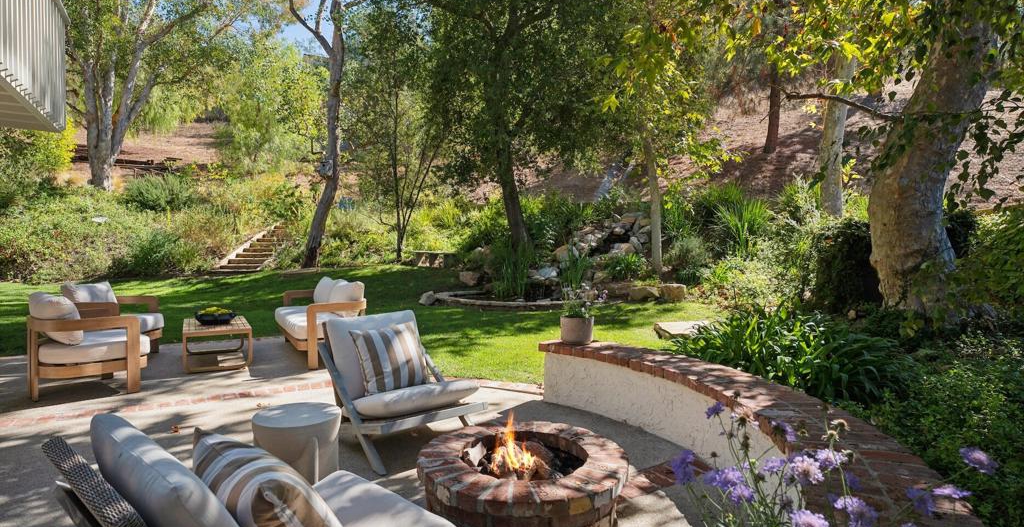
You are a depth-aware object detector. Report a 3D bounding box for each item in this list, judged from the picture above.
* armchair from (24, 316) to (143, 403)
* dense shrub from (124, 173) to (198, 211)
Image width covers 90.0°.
[{"bbox_3d":[-3.754,0.781,4.513,0.800,0.690,0.830,1,1,44],"label":"armchair"},{"bbox_3d":[-12.014,-2.393,17.500,2.200,1.300,1.800,0,1,-34],"label":"dense shrub"}]

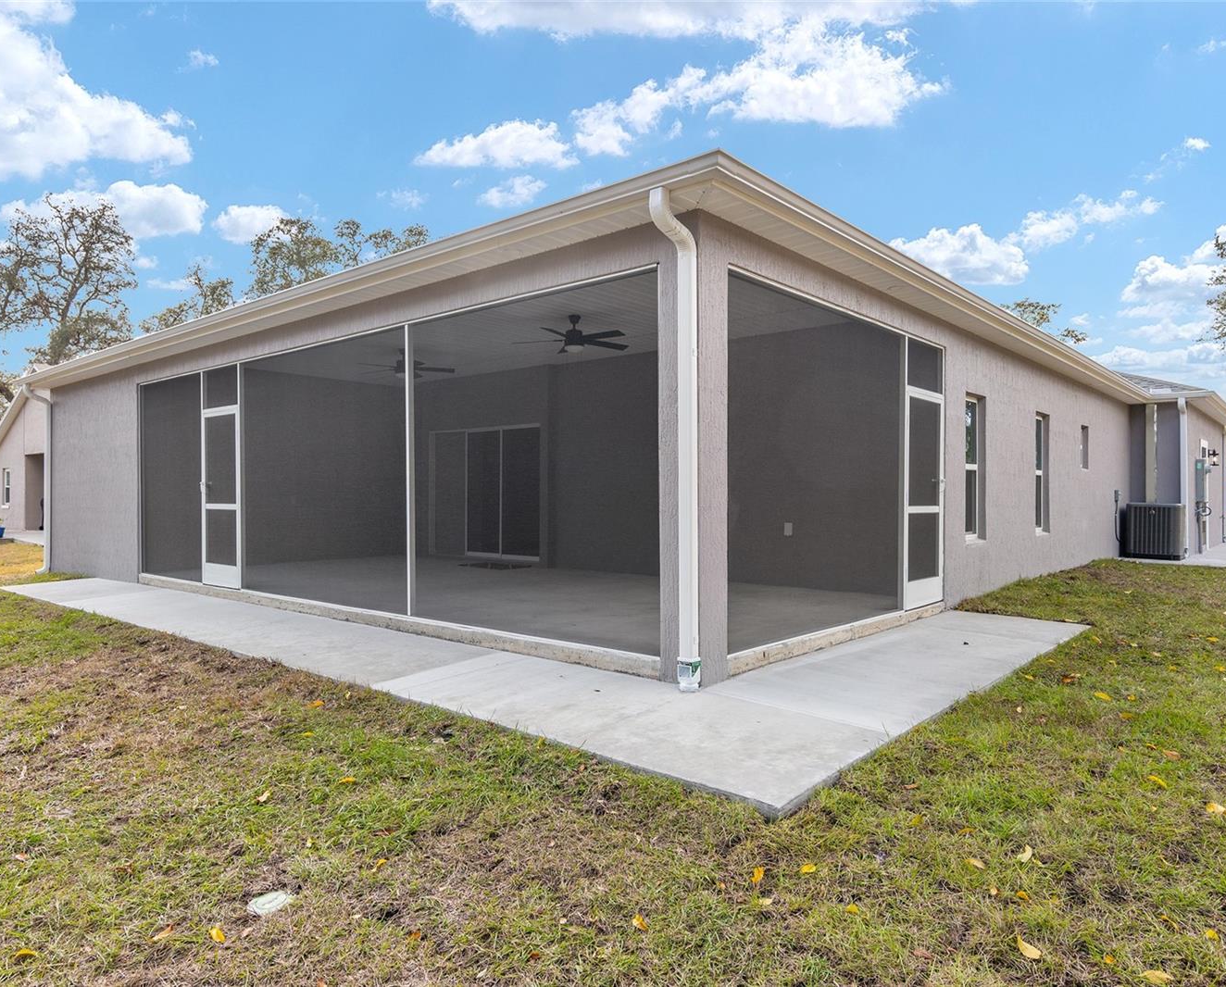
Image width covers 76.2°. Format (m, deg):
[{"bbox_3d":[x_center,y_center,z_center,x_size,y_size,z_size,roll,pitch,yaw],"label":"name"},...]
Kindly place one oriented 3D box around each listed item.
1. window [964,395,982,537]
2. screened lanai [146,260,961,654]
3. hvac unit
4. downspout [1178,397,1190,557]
[{"bbox_3d":[3.928,-0.281,8.635,0.100,1.600,0.680,0,0,42],"label":"window"},{"bbox_3d":[-1.540,-0.172,9.374,9.100,2.700,4.250,0,0,40],"label":"screened lanai"},{"bbox_3d":[9.821,0.676,14.144,0.820,0.980,0.820,0,0,40],"label":"hvac unit"},{"bbox_3d":[10.403,-0.282,14.242,0.110,2.920,0.380,0,0,40],"label":"downspout"}]

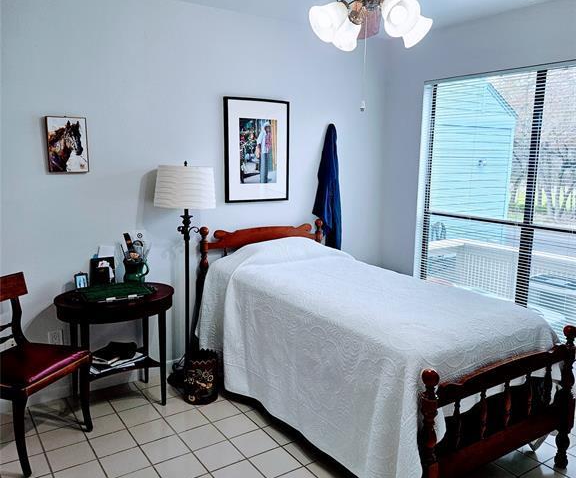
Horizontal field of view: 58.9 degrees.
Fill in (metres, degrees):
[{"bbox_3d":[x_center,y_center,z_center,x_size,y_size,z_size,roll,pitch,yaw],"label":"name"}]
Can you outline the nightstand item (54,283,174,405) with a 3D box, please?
[{"bbox_3d":[-0.994,0.660,2.986,0.649,0.710,0.598,0,9,0],"label":"nightstand item"}]

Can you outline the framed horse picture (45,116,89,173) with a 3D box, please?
[{"bbox_3d":[-1.271,-0.542,2.948,0.216,0.311,0.025,-6,11,-33],"label":"framed horse picture"}]

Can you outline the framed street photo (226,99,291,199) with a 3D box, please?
[{"bbox_3d":[-0.210,-0.628,3.656,0.527,0.713,0.025,-6,11,-33],"label":"framed street photo"}]

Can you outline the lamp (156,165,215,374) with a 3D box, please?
[{"bbox_3d":[-0.633,0.240,3.259,0.385,1.452,0.385,-6,11,-33],"label":"lamp"}]

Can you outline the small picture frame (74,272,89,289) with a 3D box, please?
[{"bbox_3d":[-1.216,0.245,3.008,0.070,0.098,0.035,-6,11,-33],"label":"small picture frame"}]

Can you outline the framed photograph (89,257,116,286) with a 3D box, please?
[{"bbox_3d":[-1.117,0.200,3.074,0.139,0.167,0.046,-6,11,-33],"label":"framed photograph"}]

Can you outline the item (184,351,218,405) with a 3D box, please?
[{"bbox_3d":[-0.541,0.850,3.152,0.213,0.284,0.213,0,9,0],"label":"item"}]

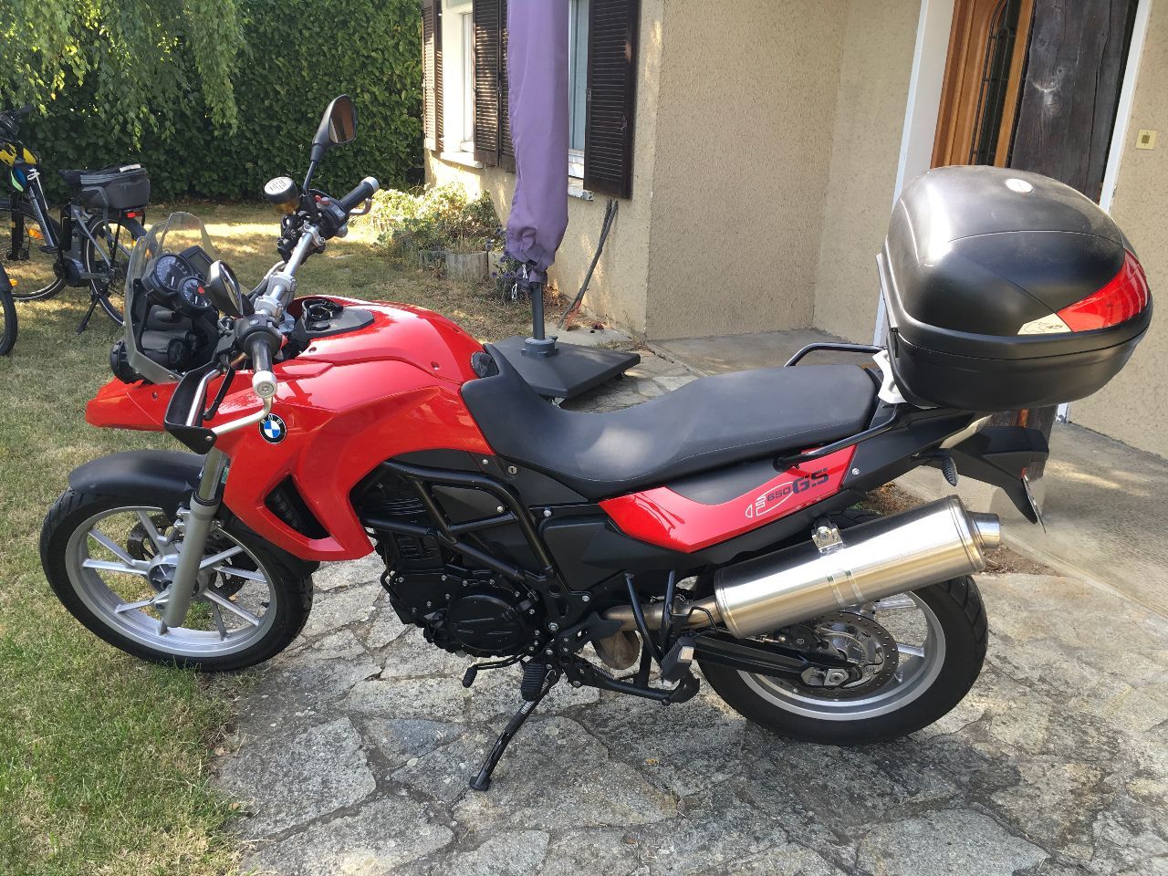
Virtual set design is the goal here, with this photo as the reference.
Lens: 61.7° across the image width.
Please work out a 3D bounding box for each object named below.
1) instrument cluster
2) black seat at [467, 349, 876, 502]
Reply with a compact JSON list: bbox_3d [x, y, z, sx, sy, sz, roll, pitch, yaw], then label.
[{"bbox_3d":[-0.788,-0.300,1.921,0.080,0.140,0.185,-31,24,28],"label":"instrument cluster"},{"bbox_3d":[0.171,-0.058,1.919,0.780,0.250,0.270,4,35,8],"label":"black seat"}]

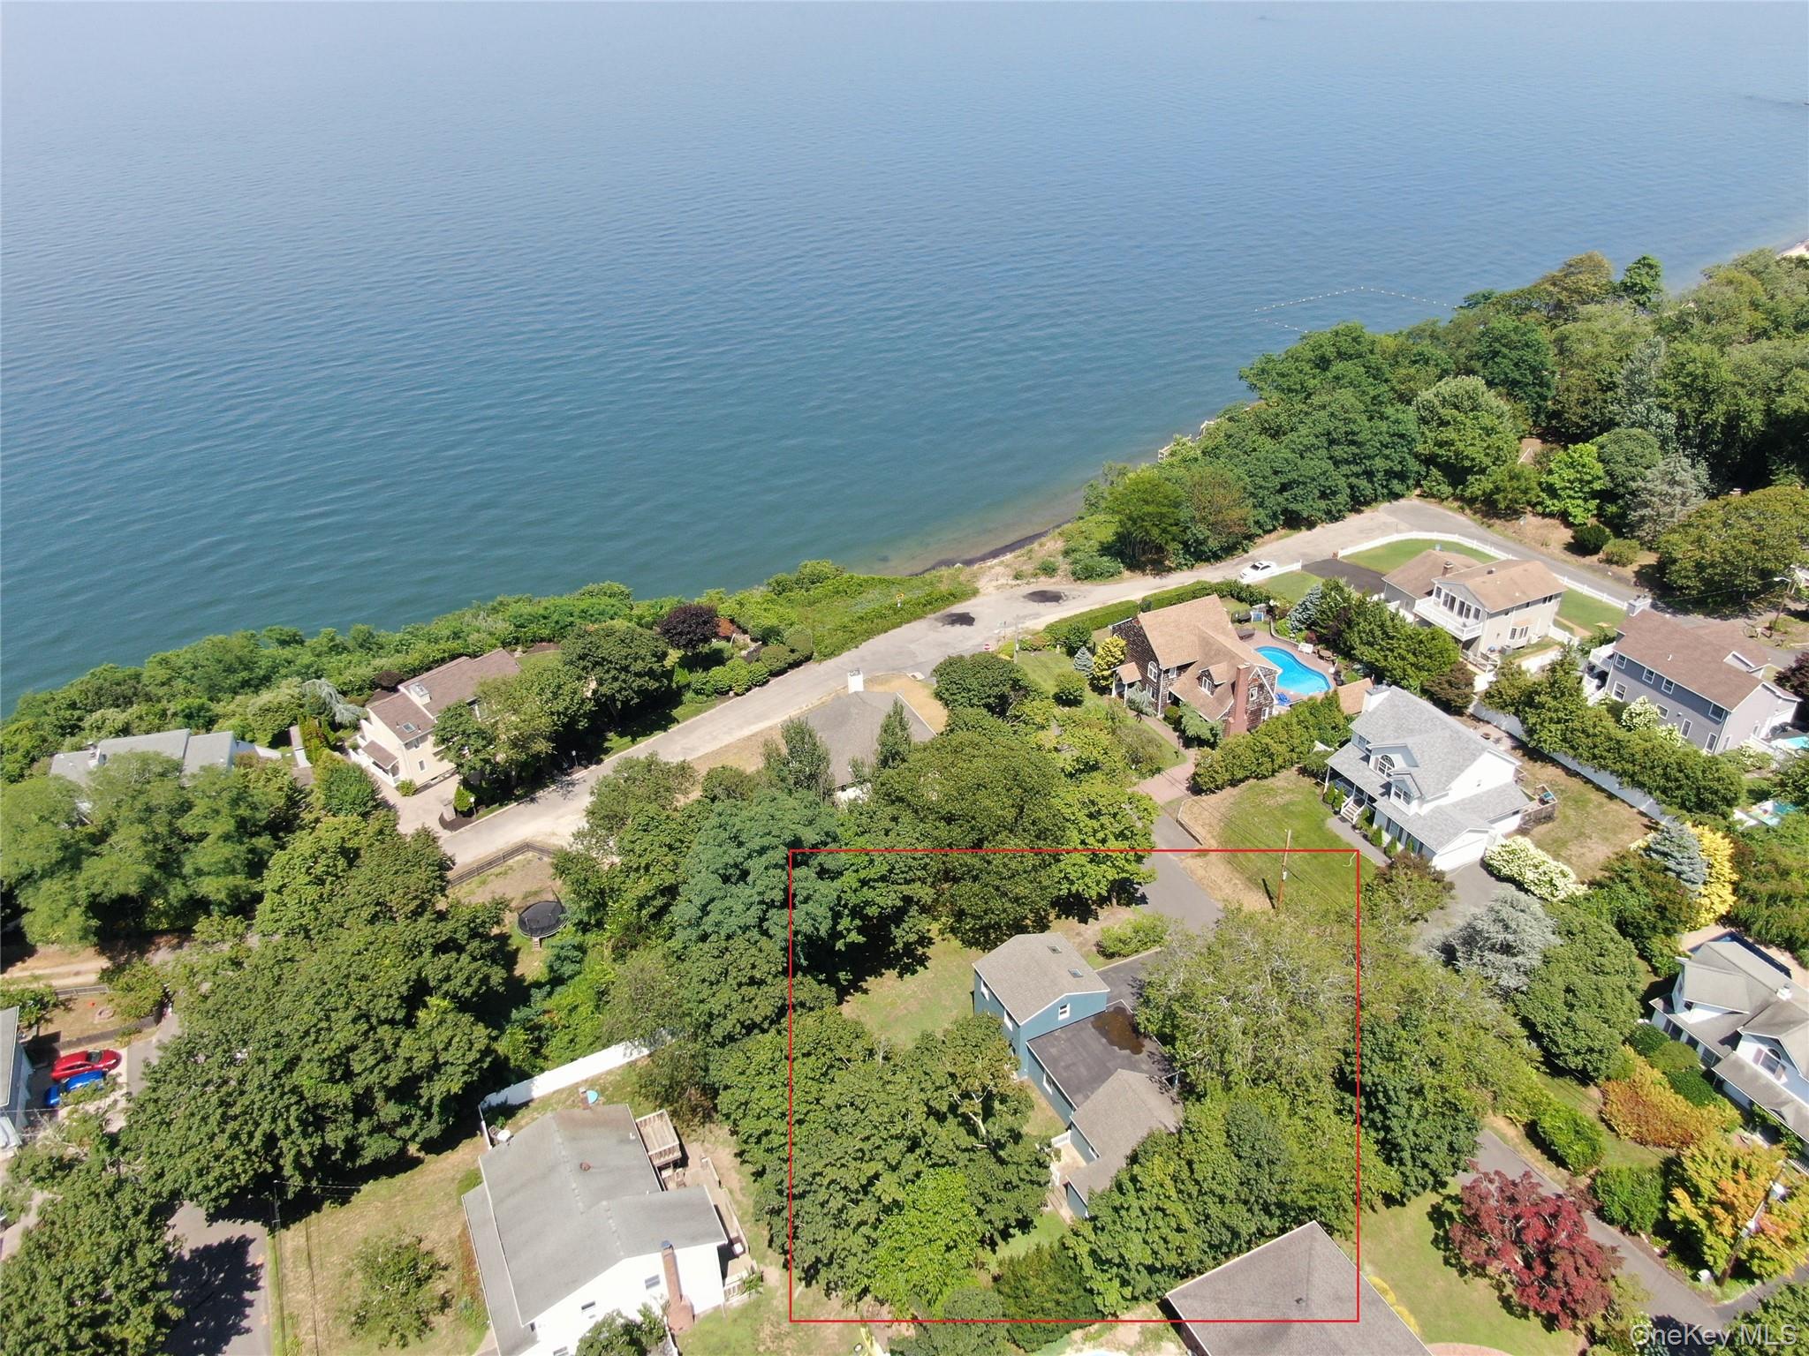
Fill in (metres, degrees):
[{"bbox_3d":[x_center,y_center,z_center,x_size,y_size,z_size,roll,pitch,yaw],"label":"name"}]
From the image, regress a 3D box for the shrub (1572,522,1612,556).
[{"bbox_3d":[84.207,-16.980,160.166,4.600,3.600,4.600,-1,31,0],"label":"shrub"}]

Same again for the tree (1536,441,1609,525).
[{"bbox_3d":[84.122,-24.417,164.751,8.300,10.600,8.300,-1,31,0],"label":"tree"}]

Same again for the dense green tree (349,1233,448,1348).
[{"bbox_3d":[-29.789,36.288,77.026,5.700,5.400,5.700,-1,31,0],"label":"dense green tree"}]

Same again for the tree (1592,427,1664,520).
[{"bbox_3d":[90.500,-25.200,164.200,8.200,12.200,8.200,-1,31,0],"label":"tree"}]

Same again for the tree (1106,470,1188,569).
[{"bbox_3d":[29.720,-19.280,160.820,9.800,12.200,9.800,-1,30,0],"label":"tree"}]

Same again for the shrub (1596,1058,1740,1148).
[{"bbox_3d":[52.470,29.770,90.570,7.500,2.300,4.600,27,41,37],"label":"shrub"}]

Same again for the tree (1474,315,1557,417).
[{"bbox_3d":[93.160,-47.350,200.160,11.810,16.890,11.810,-1,32,1],"label":"tree"}]

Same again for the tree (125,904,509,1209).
[{"bbox_3d":[-40.190,26.360,91.680,23.500,12.000,22.000,-1,30,0],"label":"tree"}]

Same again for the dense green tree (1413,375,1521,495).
[{"bbox_3d":[76.690,-32.570,178.310,12.500,15.500,12.500,-1,30,0],"label":"dense green tree"}]

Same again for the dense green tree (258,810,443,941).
[{"bbox_3d":[-44.921,17.017,105.931,14.500,10.500,12.500,-1,31,0],"label":"dense green tree"}]

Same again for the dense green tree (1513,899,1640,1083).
[{"bbox_3d":[48.060,22.450,92.420,7.300,9.500,9.800,6,31,12],"label":"dense green tree"}]

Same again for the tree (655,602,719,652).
[{"bbox_3d":[-24.470,-5.010,147.260,6.900,5.600,6.900,-1,30,0],"label":"tree"}]

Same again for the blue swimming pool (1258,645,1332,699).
[{"bbox_3d":[42.390,-0.850,142.920,6.000,0.500,10.800,-3,30,-3],"label":"blue swimming pool"}]

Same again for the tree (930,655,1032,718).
[{"bbox_3d":[7.770,1.850,132.090,9.950,7.760,9.950,-1,32,1],"label":"tree"}]

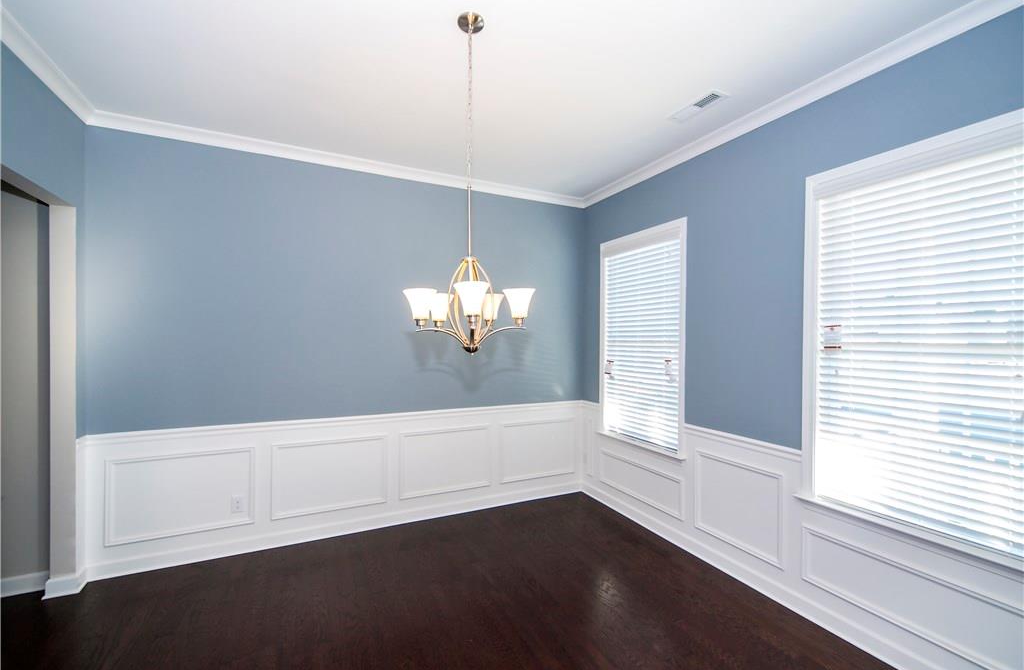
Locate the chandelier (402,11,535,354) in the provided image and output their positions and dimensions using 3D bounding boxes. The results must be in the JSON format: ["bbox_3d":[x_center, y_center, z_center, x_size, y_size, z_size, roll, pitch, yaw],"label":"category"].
[{"bbox_3d":[-0.170,-0.616,1.713,0.538,1.387,0.523,0,0,-11],"label":"chandelier"}]

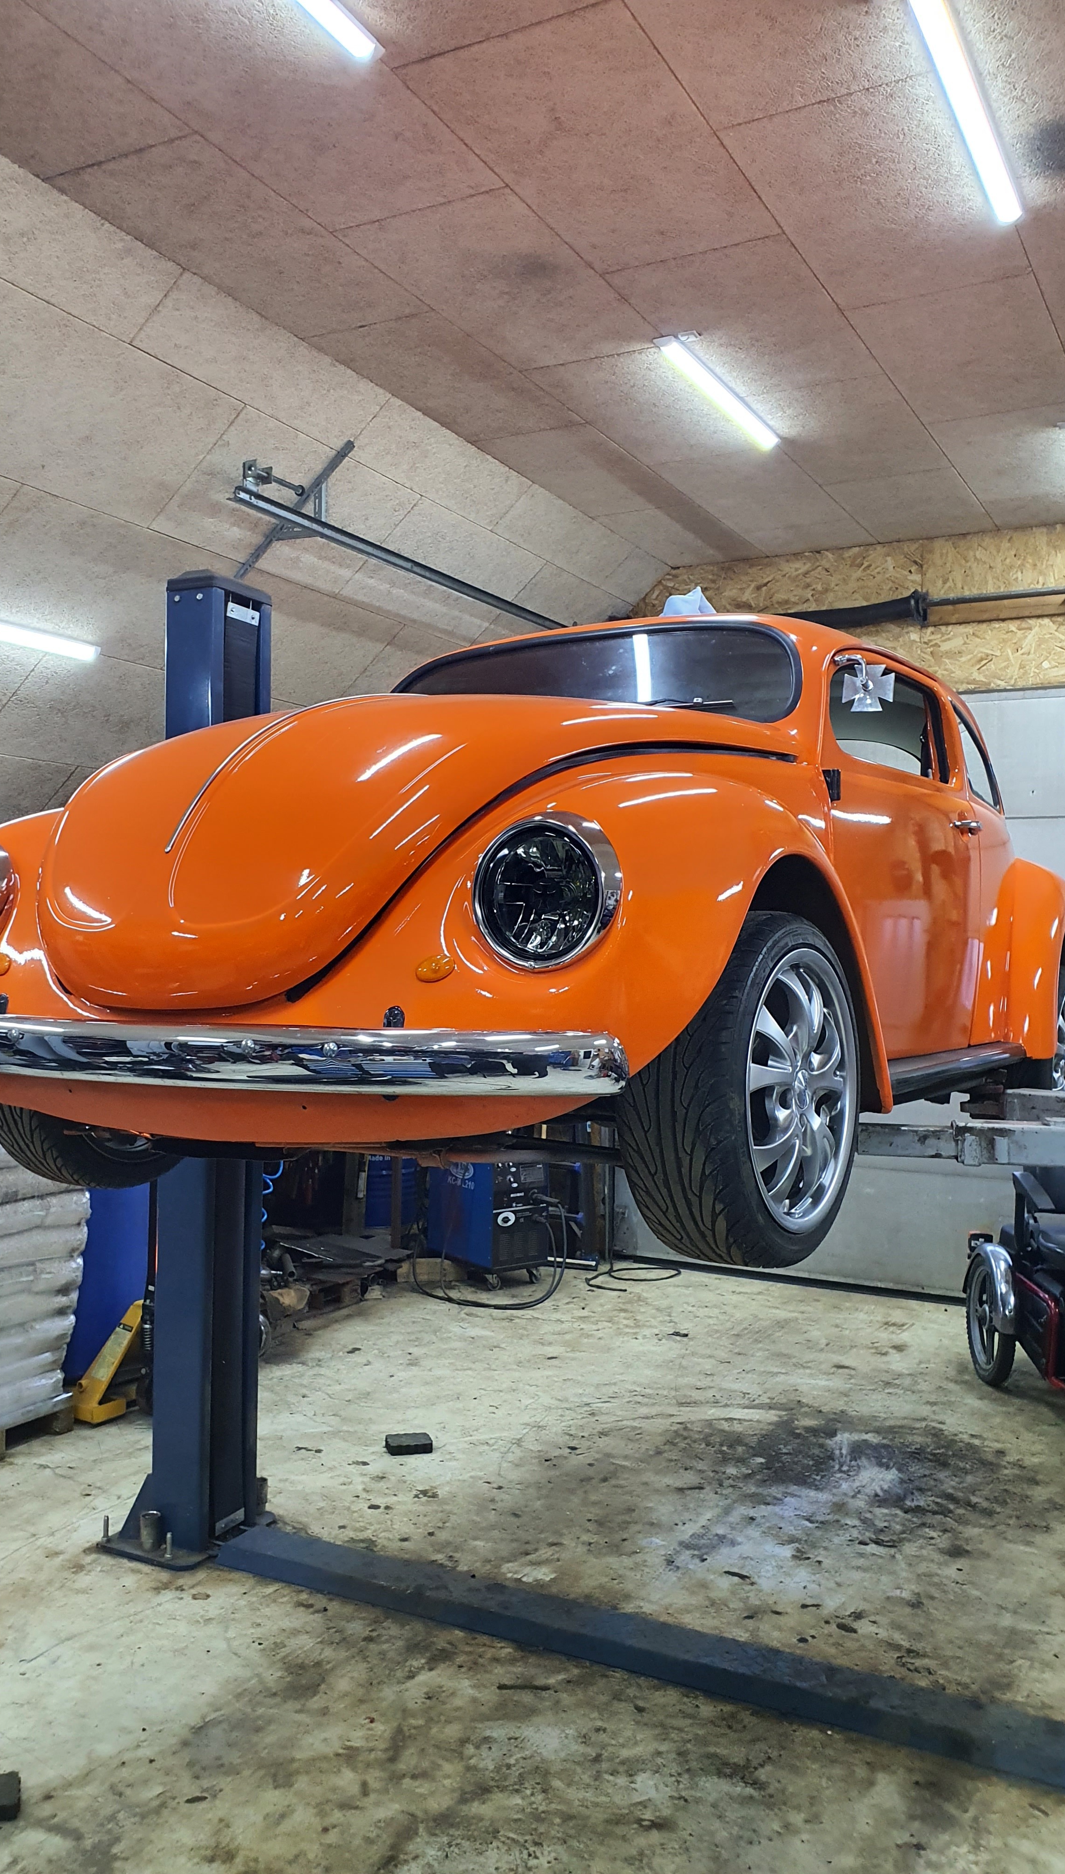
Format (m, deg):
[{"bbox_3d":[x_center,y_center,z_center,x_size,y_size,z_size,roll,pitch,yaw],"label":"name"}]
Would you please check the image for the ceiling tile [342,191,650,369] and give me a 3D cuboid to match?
[{"bbox_3d":[-0.047,-2.133,4.615,0.609,0.040,1.193,1,1,28],"label":"ceiling tile"}]

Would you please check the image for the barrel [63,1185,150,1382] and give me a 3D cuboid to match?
[{"bbox_3d":[-1.908,1.251,5.873,0.580,0.930,0.580,1,1,28],"label":"barrel"}]

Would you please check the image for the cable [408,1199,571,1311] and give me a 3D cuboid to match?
[{"bbox_3d":[-0.222,1.620,7.300,0.800,0.500,0.500,1,0,0],"label":"cable"}]

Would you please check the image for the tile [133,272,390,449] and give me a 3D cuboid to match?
[{"bbox_3d":[-0.942,-2.043,5.053,0.308,0.040,1.180,-44,-19,21],"label":"tile"}]

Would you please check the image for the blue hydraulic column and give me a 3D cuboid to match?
[{"bbox_3d":[-1.037,0.360,4.384,0.370,2.980,0.445,1,1,28],"label":"blue hydraulic column"}]

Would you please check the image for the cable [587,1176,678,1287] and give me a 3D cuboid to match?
[{"bbox_3d":[0.550,1.620,7.750,0.500,0.500,0.500,1,0,0],"label":"cable"}]

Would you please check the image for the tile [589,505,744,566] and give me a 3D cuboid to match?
[{"bbox_3d":[0.807,-2.116,7.436,0.560,0.025,1.050,1,0,28],"label":"tile"}]

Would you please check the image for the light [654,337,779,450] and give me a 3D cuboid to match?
[{"bbox_3d":[0.745,-2.081,5.482,0.085,0.055,1.200,1,1,28],"label":"light"}]

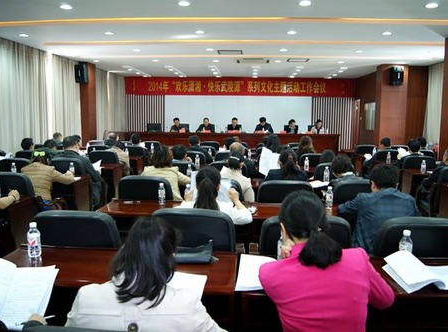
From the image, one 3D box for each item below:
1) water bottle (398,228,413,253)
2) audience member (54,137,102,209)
[{"bbox_3d":[0.918,0.414,1.894,0.062,0.178,0.062,1,7,4],"label":"water bottle"},{"bbox_3d":[-2.437,0.169,6.316,0.580,1.300,0.780,2,7,16],"label":"audience member"}]

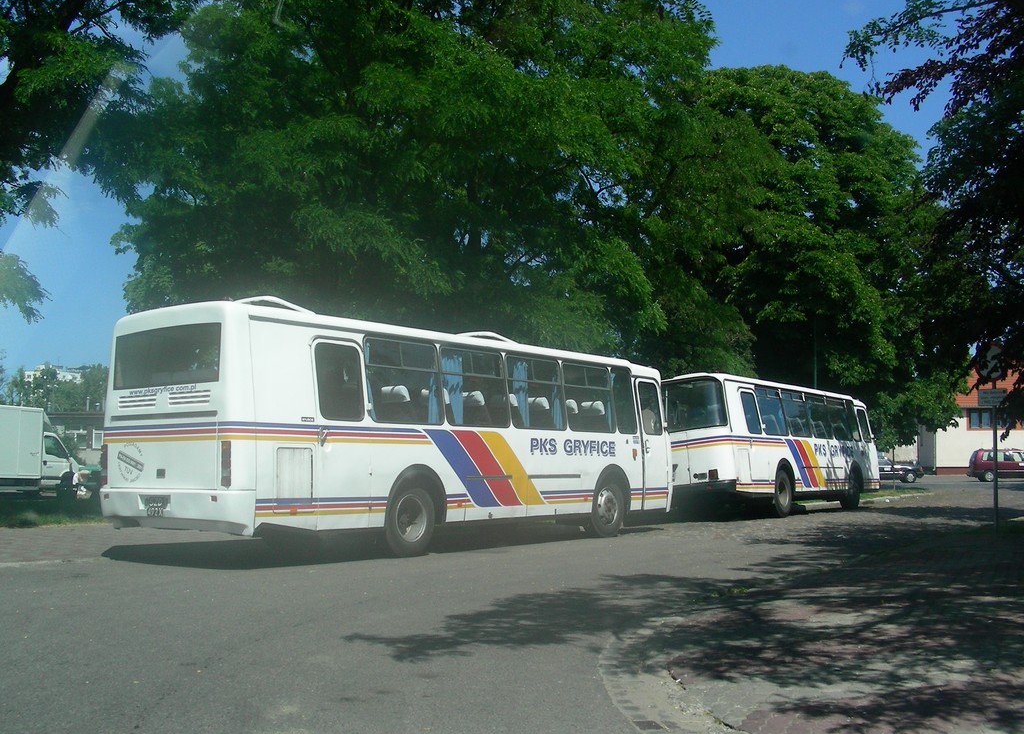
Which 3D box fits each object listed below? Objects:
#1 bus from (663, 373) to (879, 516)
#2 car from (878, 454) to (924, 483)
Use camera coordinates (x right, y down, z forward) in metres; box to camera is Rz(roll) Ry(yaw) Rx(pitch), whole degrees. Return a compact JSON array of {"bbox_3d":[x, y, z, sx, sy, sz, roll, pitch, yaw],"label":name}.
[{"bbox_3d":[6.374,2.049,27.939,2.520,3.130,10.200,-4,-6,34],"label":"bus"},{"bbox_3d":[15.900,4.450,50.100,4.450,1.400,1.720,-1,-5,8],"label":"car"}]

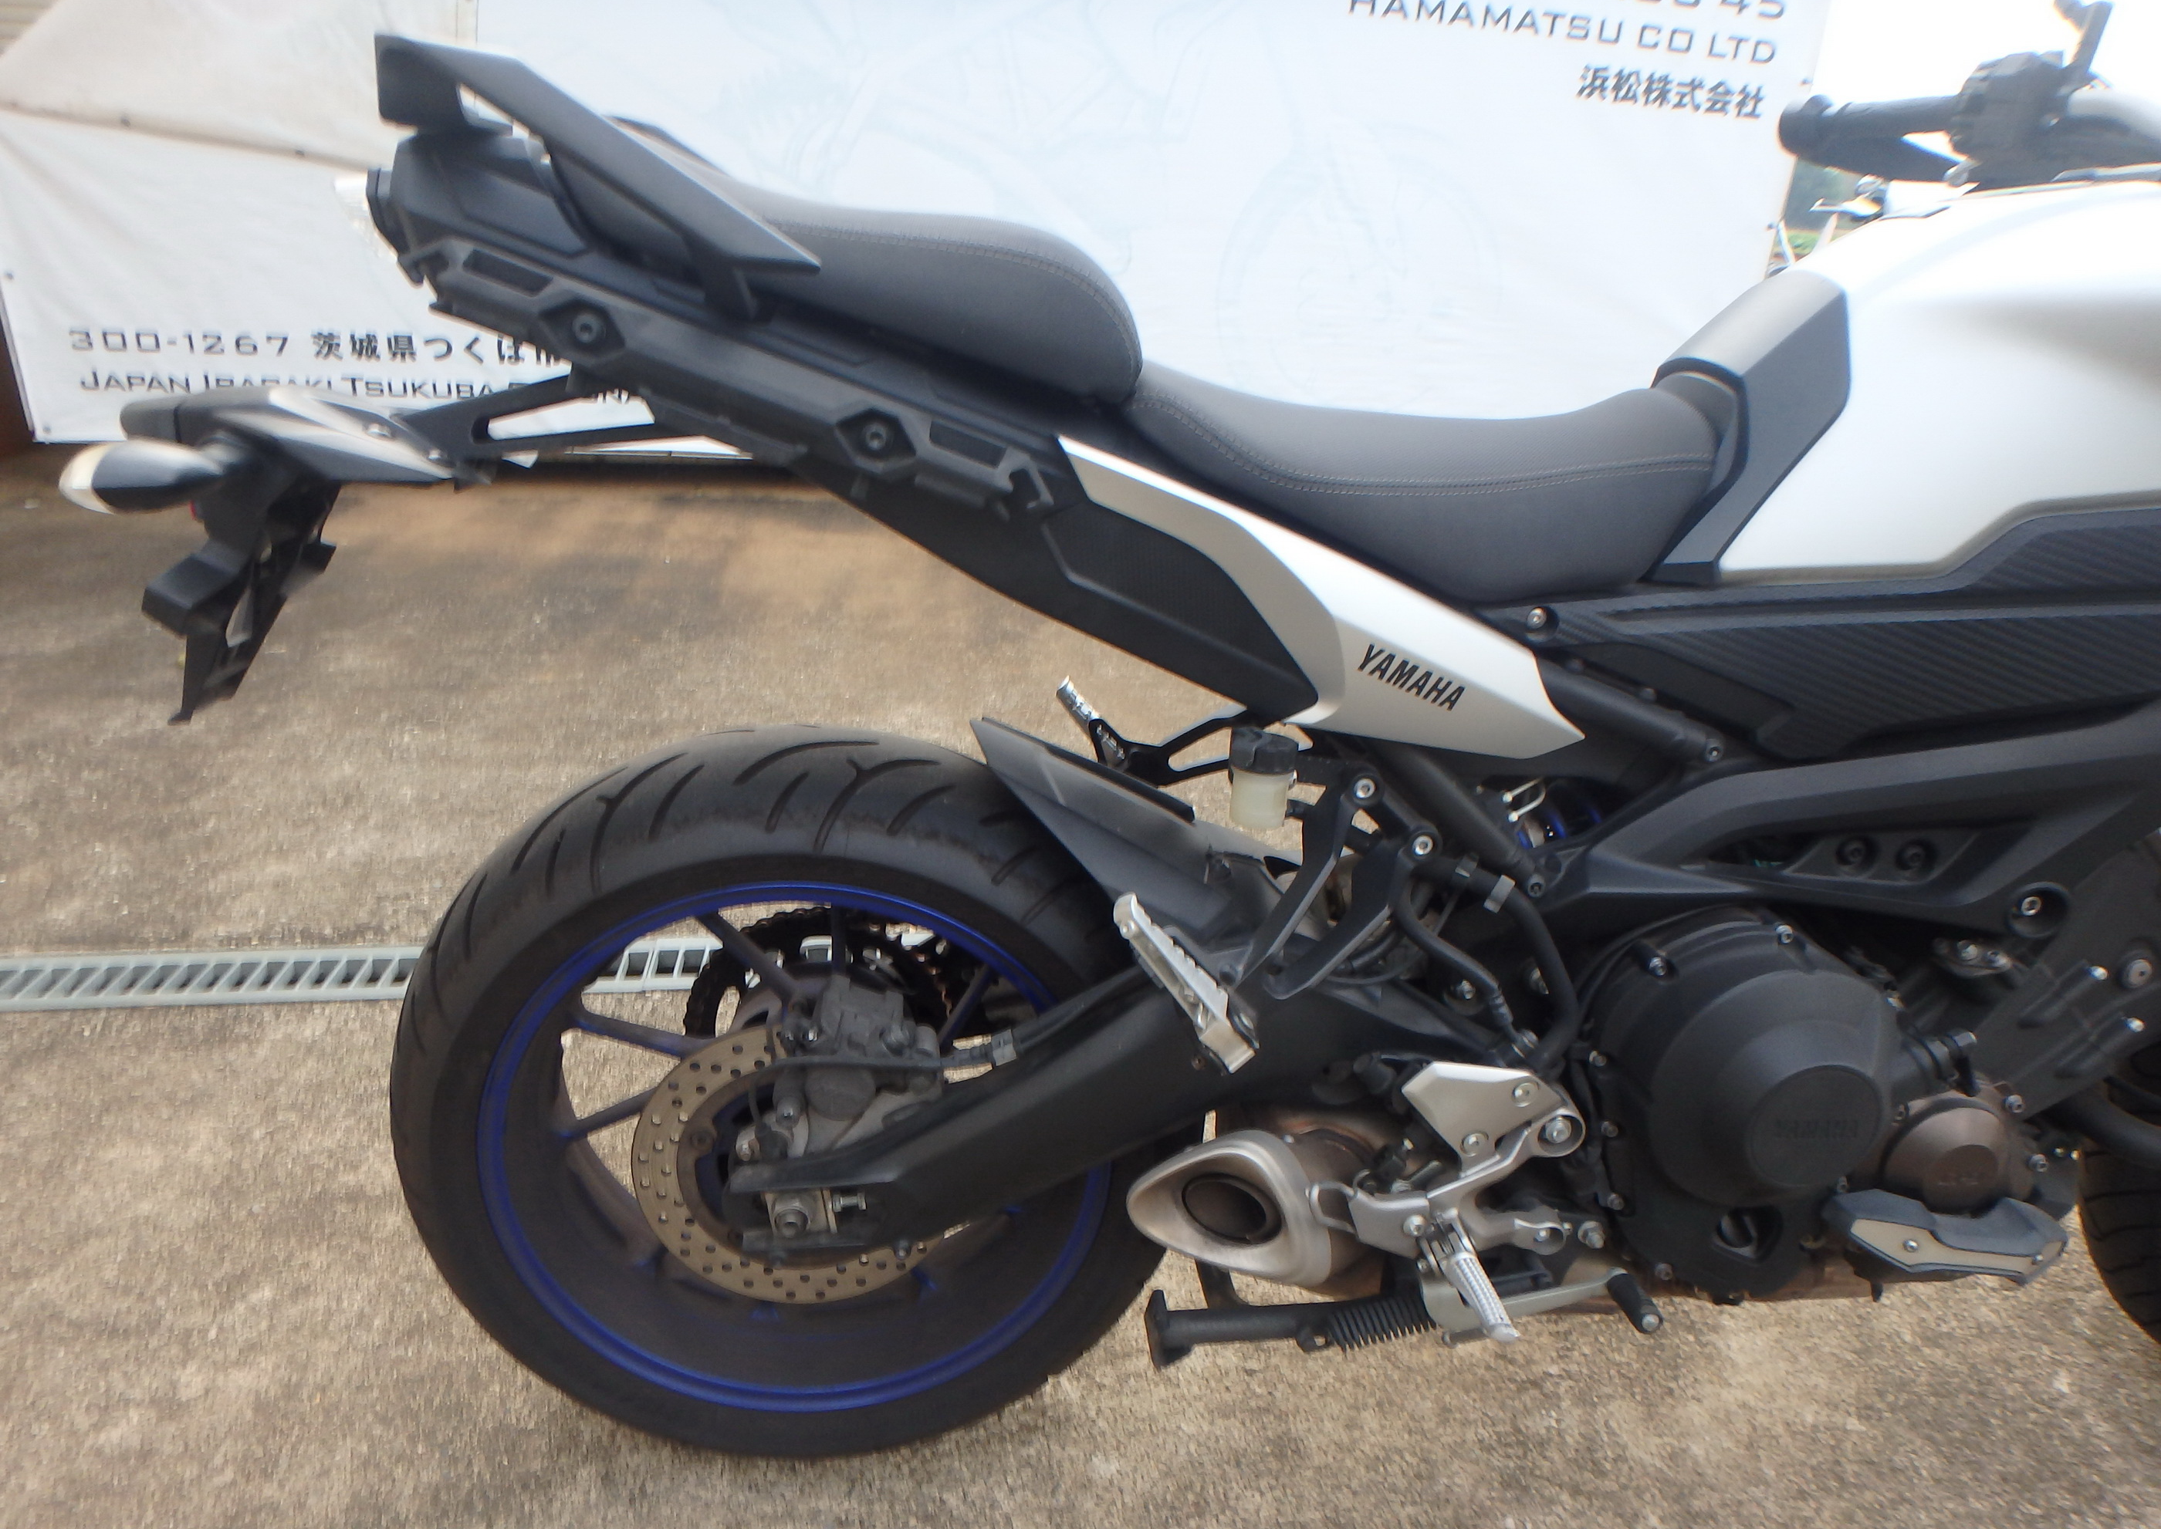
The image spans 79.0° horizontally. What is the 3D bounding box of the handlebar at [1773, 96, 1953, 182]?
[{"bbox_3d":[0.740,-0.590,1.234,0.065,0.064,0.158,-3,20,-20],"label":"handlebar"}]

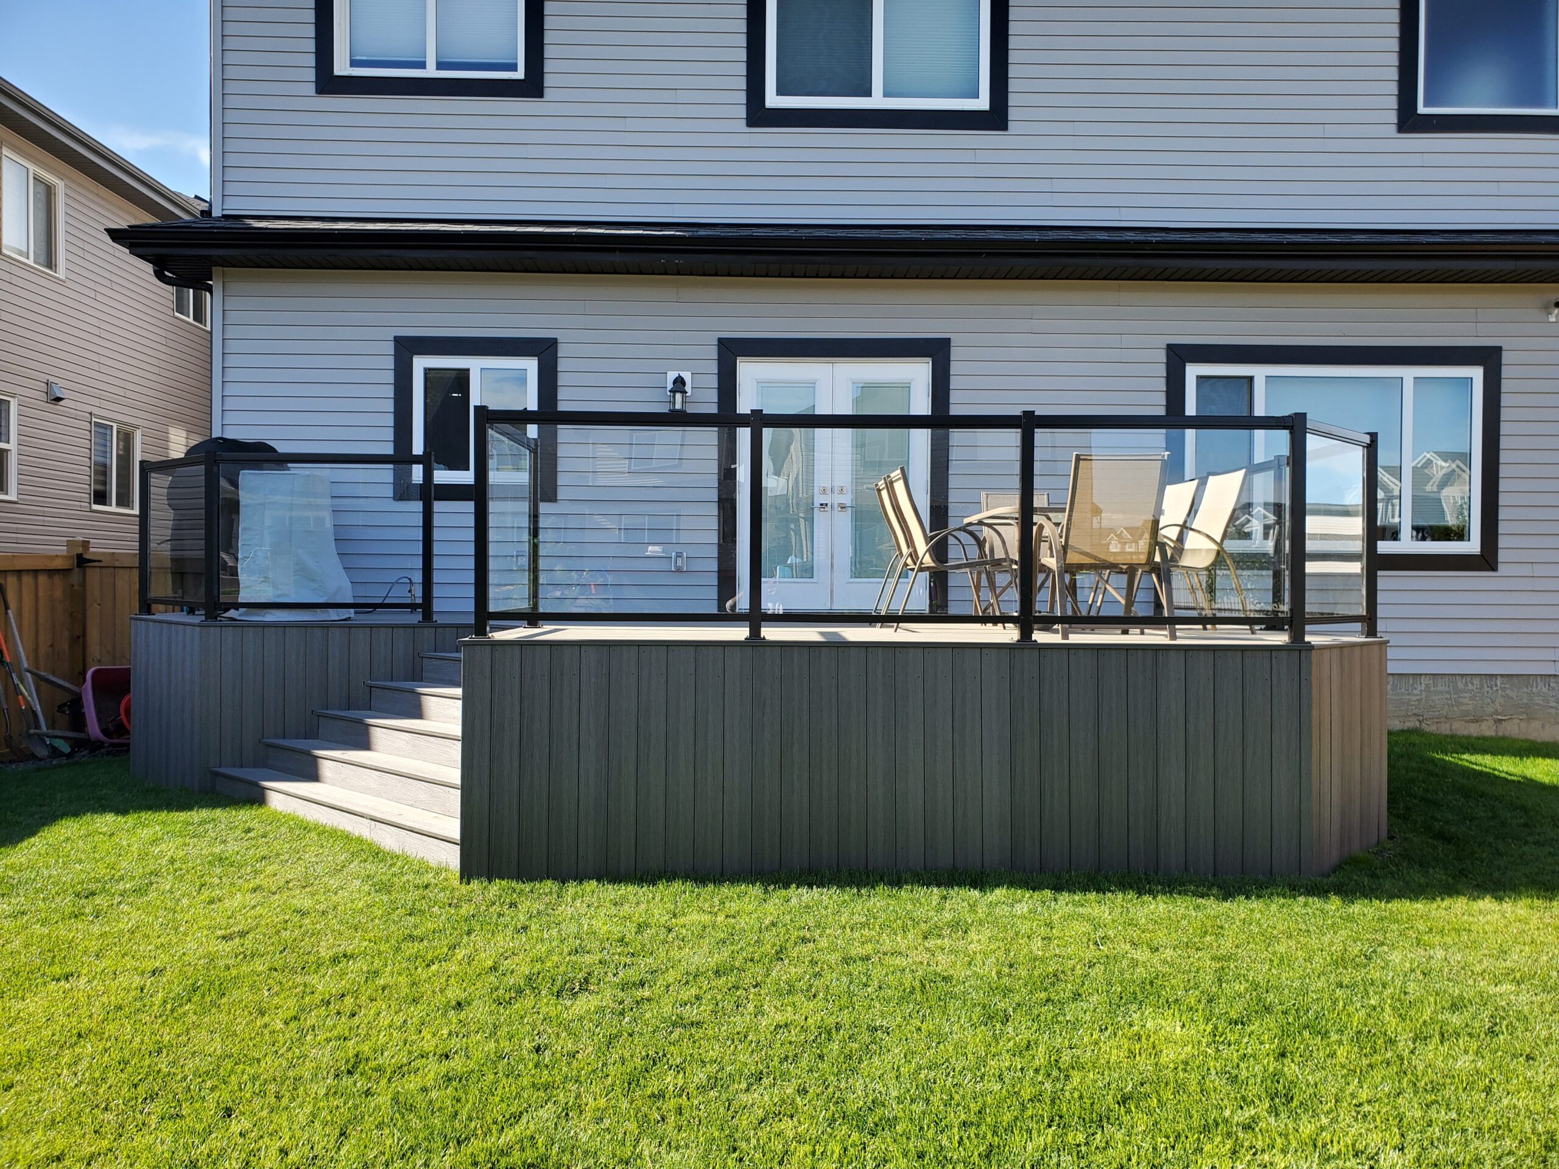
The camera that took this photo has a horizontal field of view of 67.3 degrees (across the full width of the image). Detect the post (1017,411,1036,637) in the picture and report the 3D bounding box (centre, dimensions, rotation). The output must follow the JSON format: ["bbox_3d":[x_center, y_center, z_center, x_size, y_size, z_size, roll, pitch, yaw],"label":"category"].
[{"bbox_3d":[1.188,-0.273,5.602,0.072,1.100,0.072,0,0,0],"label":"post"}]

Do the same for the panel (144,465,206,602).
[{"bbox_3d":[-4.130,-0.343,8.008,0.924,0.920,0.025,1,0,43],"label":"panel"}]

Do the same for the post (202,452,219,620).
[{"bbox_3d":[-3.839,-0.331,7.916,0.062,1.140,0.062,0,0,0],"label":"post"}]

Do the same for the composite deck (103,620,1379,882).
[{"bbox_3d":[-0.706,0.848,7.550,8.170,1.170,3.700,0,0,0],"label":"composite deck"}]

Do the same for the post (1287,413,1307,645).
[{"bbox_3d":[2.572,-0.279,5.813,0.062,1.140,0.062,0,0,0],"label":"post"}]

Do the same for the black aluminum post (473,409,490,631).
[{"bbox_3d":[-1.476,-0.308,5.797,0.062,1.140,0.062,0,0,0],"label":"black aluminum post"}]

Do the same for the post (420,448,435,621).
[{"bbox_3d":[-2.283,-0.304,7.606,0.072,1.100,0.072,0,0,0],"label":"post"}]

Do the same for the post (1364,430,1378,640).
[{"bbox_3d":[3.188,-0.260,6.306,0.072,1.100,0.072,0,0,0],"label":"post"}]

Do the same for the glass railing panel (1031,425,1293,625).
[{"bbox_3d":[1.898,-0.291,5.811,1.280,0.985,0.030,0,0,0],"label":"glass railing panel"}]

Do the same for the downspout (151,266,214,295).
[{"bbox_3d":[-4.920,-2.520,9.750,0.550,0.270,0.090,0,0,0],"label":"downspout"}]

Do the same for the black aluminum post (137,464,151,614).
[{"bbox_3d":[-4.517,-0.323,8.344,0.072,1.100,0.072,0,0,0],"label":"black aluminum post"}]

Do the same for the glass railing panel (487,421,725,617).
[{"bbox_3d":[-0.789,-0.310,5.600,1.210,0.920,0.025,0,0,0],"label":"glass railing panel"}]

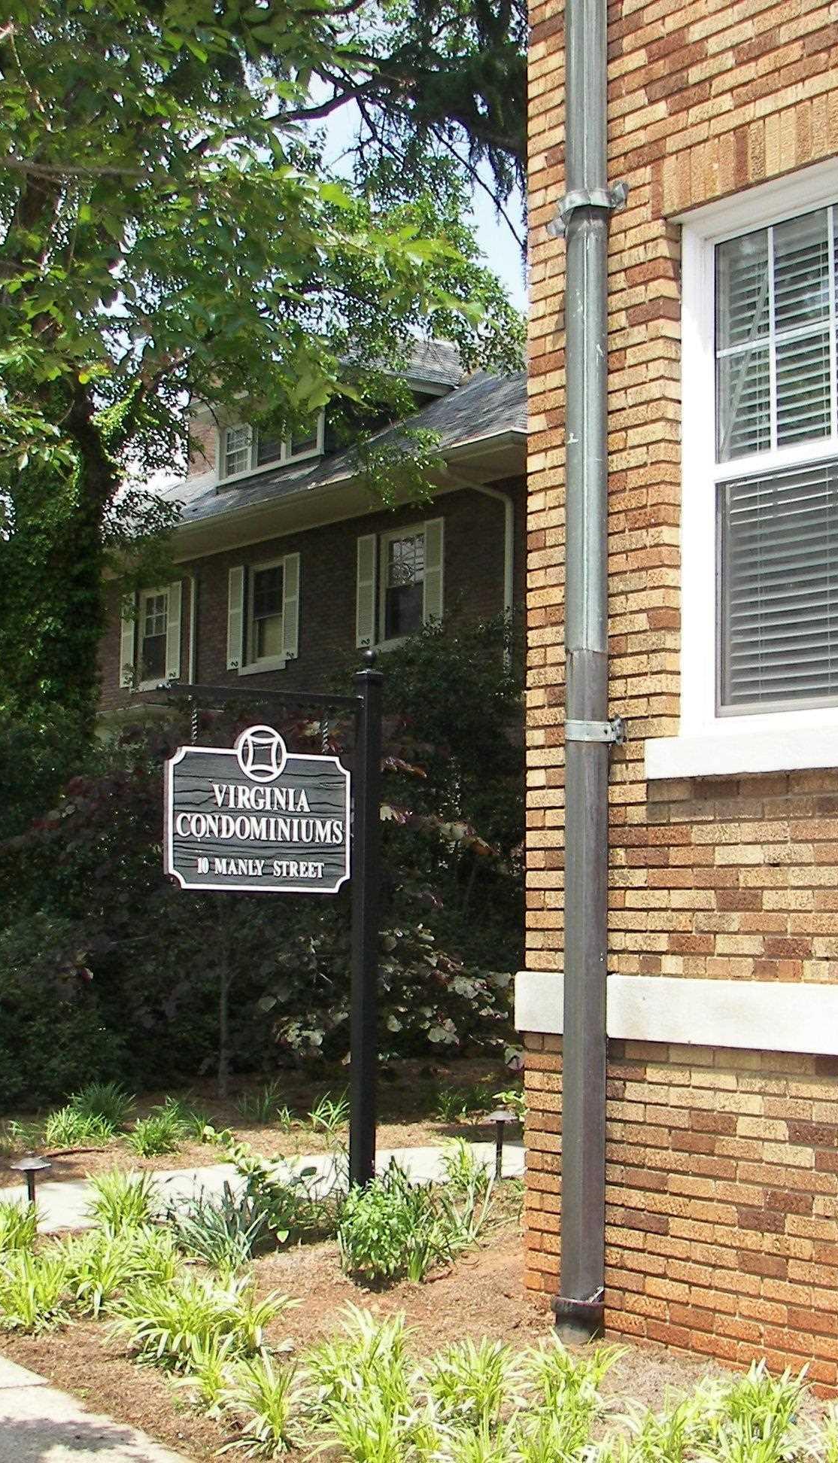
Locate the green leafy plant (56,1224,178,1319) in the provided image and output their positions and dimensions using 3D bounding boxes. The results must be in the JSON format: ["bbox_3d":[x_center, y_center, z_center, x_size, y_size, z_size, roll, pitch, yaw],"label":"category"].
[{"bbox_3d":[-1.048,1.866,7.053,0.423,0.299,0.402,1,-5,-8],"label":"green leafy plant"}]

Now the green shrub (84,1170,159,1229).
[{"bbox_3d":[-1.258,1.996,8.606,0.316,0.271,0.316,1,-5,-8],"label":"green shrub"}]

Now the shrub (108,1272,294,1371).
[{"bbox_3d":[-0.680,1.840,6.381,0.584,0.276,0.438,1,-5,-6],"label":"shrub"}]

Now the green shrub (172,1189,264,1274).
[{"bbox_3d":[-0.774,1.923,7.832,0.358,0.306,0.340,1,-5,-5],"label":"green shrub"}]

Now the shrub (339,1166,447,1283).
[{"bbox_3d":[-0.095,1.838,7.609,0.428,0.416,0.406,0,-5,-1],"label":"shrub"}]

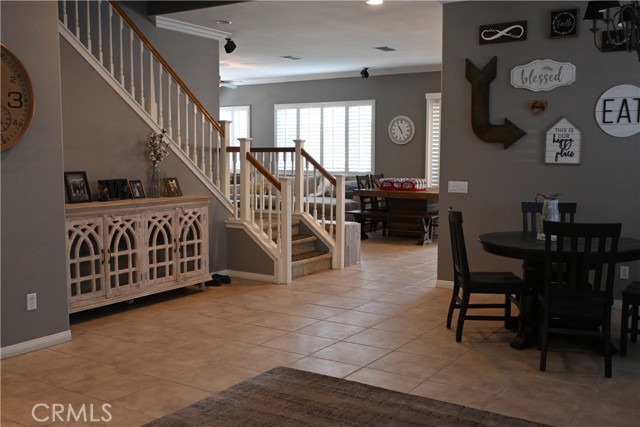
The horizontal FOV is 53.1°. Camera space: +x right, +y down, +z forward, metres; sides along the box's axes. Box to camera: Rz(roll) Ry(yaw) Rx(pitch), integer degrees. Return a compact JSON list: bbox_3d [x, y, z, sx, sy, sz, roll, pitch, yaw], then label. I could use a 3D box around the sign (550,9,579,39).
[{"bbox_3d":[2.303,-1.791,6.034,0.254,0.257,0.040,4,6,33],"label":"sign"}]

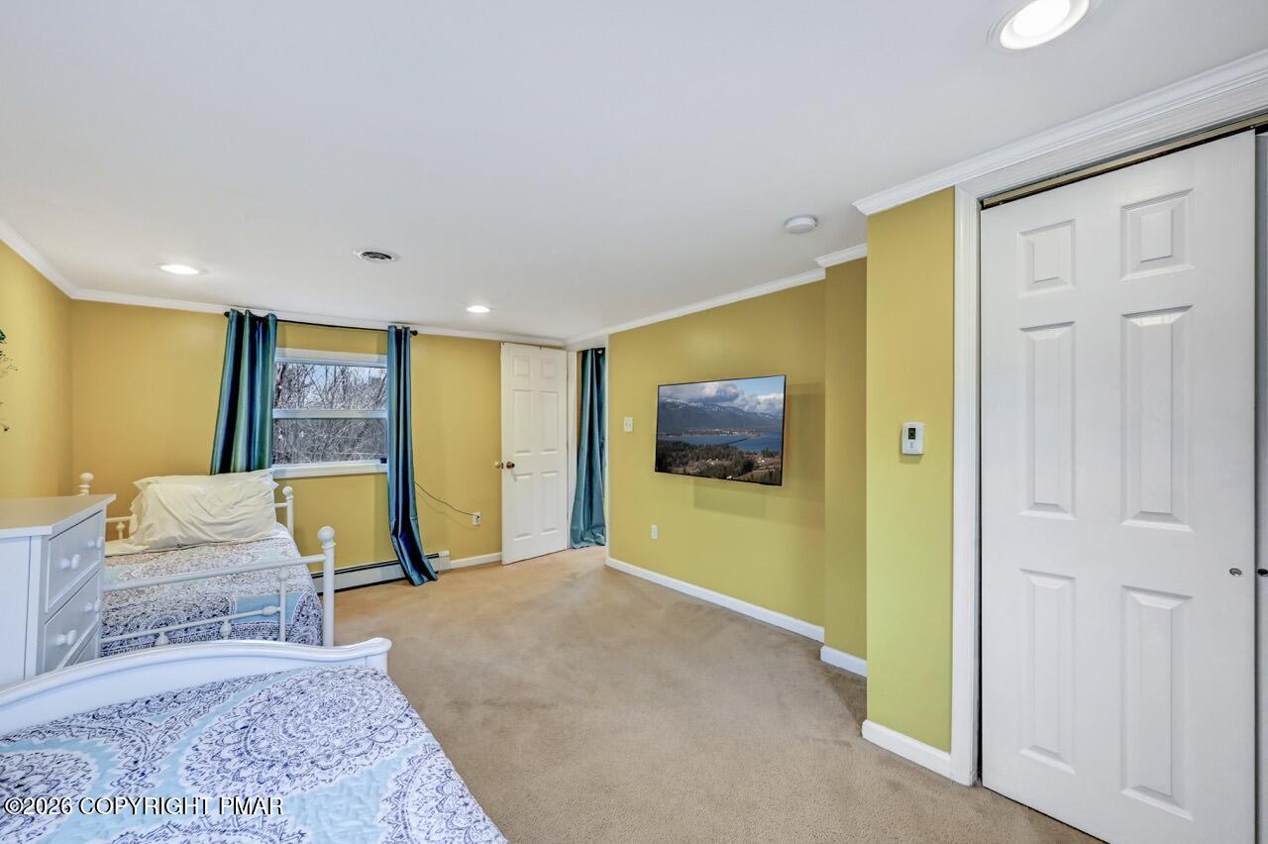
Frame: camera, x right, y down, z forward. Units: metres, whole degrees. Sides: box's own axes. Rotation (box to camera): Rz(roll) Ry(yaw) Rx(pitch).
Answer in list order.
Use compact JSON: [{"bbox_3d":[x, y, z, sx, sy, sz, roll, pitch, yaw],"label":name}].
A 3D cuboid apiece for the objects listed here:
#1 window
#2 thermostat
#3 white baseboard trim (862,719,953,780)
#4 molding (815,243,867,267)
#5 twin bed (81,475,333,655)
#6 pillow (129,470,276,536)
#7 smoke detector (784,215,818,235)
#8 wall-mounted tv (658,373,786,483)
[{"bbox_3d":[-2.412,-0.063,3.969,0.870,0.985,0.100,0,0,-38],"label":"window"},{"bbox_3d":[1.061,0.064,1.870,0.028,0.121,0.074,0,0,-38],"label":"thermostat"},{"bbox_3d":[1.040,1.251,1.900,0.017,0.088,0.330,0,0,-38],"label":"white baseboard trim"},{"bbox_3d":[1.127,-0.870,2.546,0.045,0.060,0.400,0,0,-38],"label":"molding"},{"bbox_3d":[-2.382,0.816,2.638,1.090,1.010,1.940,0,0,-38],"label":"twin bed"},{"bbox_3d":[-2.790,0.555,3.209,0.690,0.400,0.190,0,-15,-38],"label":"pillow"},{"bbox_3d":[0.750,-0.885,2.207,0.145,0.040,0.145,0,0,0],"label":"smoke detector"},{"bbox_3d":[0.556,0.057,3.454,0.060,0.680,1.180,0,0,-38],"label":"wall-mounted tv"}]

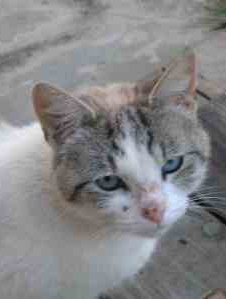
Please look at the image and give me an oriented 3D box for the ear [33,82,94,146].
[{"bbox_3d":[-0.036,-0.026,0.567,0.040,0.046,0.027,-31,6,15],"label":"ear"}]

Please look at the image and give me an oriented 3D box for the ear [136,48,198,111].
[{"bbox_3d":[0.040,-0.050,0.575,0.039,0.046,0.028,12,8,-31],"label":"ear"}]

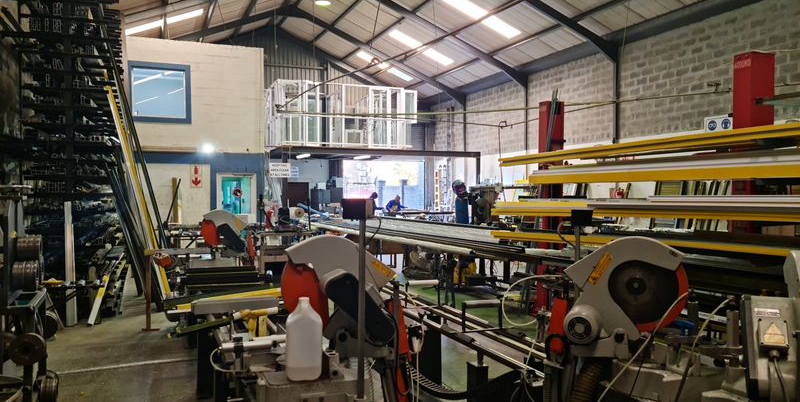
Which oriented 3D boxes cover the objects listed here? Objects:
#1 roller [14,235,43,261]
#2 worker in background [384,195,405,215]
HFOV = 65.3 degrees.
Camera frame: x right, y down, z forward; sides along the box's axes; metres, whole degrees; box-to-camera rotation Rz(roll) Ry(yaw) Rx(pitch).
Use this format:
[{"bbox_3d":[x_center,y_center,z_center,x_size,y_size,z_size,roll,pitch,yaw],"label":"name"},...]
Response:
[{"bbox_3d":[-2.830,0.365,4.750,0.170,0.210,0.210,0,1,-21],"label":"roller"},{"bbox_3d":[-0.160,0.570,22.000,0.580,1.500,0.580,1,1,38],"label":"worker in background"}]

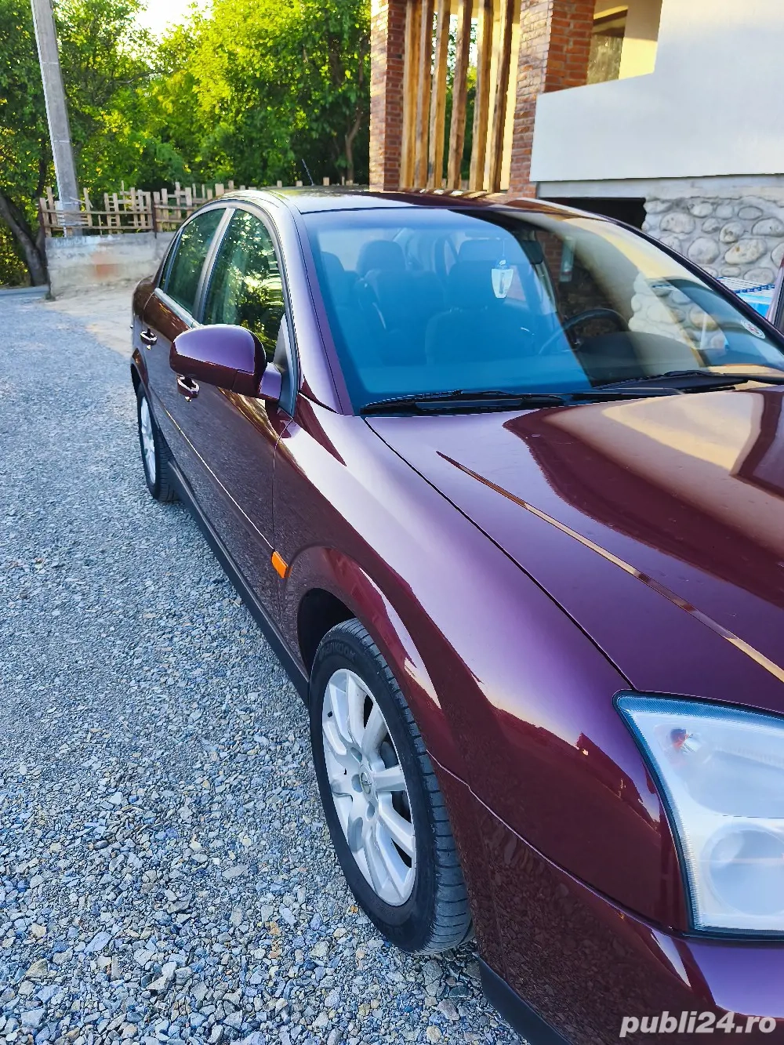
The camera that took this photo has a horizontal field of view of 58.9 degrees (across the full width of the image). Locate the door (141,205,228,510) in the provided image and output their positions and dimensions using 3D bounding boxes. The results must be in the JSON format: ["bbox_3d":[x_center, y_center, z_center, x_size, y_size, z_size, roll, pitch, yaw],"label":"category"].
[{"bbox_3d":[-0.815,-0.728,2.804,0.270,1.015,0.900,-7,24,-26],"label":"door"}]

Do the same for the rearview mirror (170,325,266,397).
[{"bbox_3d":[-0.417,-0.399,1.684,0.220,0.165,0.150,-7,24,-26],"label":"rearview mirror"}]

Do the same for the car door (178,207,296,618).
[{"bbox_3d":[-0.397,-0.404,2.020,0.260,1.005,1.190,-7,24,-26],"label":"car door"}]

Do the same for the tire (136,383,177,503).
[{"bbox_3d":[-1.185,-0.435,3.636,0.215,0.633,0.636,-7,24,-26],"label":"tire"}]

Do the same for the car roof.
[{"bbox_3d":[-0.034,-1.247,2.821,1.180,0.125,1.410,-7,24,-26],"label":"car roof"}]

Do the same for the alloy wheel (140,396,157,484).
[{"bbox_3d":[-1.190,-0.433,3.634,0.185,0.444,0.444,-7,24,-26],"label":"alloy wheel"}]

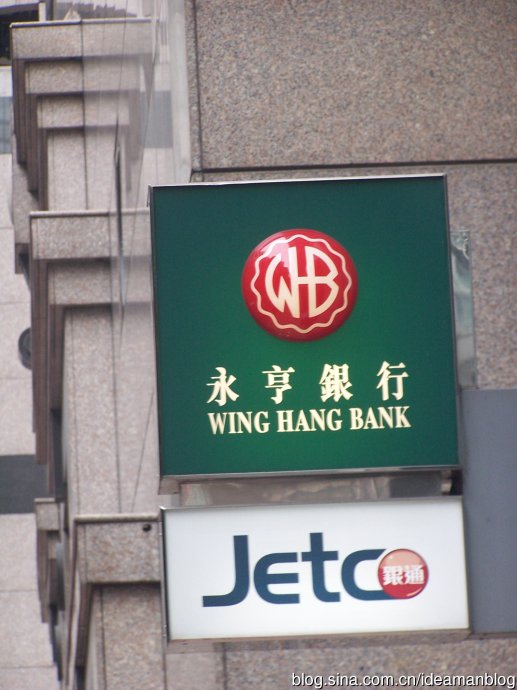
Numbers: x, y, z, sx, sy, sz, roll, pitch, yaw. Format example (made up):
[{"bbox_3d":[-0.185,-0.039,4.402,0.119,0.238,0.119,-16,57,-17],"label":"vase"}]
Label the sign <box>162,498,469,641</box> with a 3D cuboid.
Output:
[{"bbox_3d":[0.202,0.824,12.069,1.074,0.480,0.250,-2,-12,-2],"label":"sign"}]

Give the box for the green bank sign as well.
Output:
[{"bbox_3d":[0.164,-0.039,12.260,1.080,1.086,0.250,-2,-12,-2],"label":"green bank sign"}]

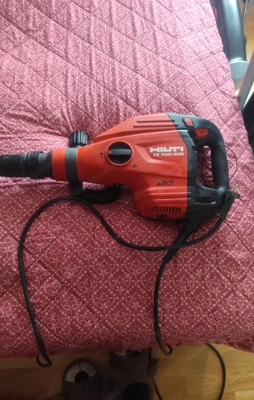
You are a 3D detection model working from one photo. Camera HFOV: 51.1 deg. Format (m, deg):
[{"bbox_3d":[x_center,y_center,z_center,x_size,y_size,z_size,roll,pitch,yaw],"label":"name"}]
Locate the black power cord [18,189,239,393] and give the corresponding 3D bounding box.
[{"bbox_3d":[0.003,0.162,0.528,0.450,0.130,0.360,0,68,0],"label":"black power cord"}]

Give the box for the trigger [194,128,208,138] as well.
[{"bbox_3d":[0.160,-0.145,0.580,0.029,0.025,0.016,0,68,0],"label":"trigger"}]

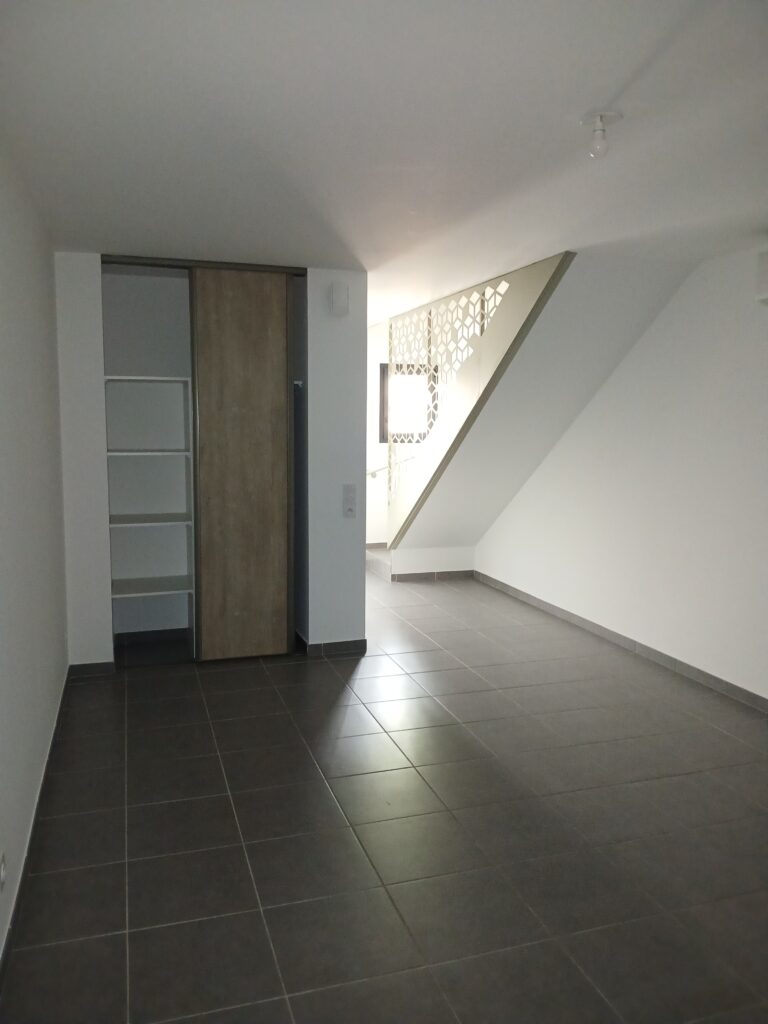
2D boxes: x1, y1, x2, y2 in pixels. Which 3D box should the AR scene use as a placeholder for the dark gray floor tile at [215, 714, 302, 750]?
[{"bbox_3d":[-0.649,1.126,3.920,0.414,0.010,0.414,-2,7,-18],"label":"dark gray floor tile"}]

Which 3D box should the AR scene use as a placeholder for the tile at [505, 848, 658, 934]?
[{"bbox_3d":[0.660,1.288,2.623,0.414,0.010,0.414,-2,7,-18],"label":"tile"}]

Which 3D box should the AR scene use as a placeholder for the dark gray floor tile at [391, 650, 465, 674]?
[{"bbox_3d":[0.287,0.986,5.021,0.412,0.012,0.404,-1,7,-18],"label":"dark gray floor tile"}]

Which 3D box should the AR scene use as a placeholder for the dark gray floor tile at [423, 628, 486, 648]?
[{"bbox_3d":[0.578,0.978,5.793,0.430,0.010,0.430,-2,7,-18],"label":"dark gray floor tile"}]

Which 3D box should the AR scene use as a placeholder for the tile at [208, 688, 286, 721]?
[{"bbox_3d":[-0.759,1.061,4.235,0.405,0.012,0.405,-2,7,-18],"label":"tile"}]

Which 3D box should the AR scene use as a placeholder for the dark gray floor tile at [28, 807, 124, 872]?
[{"bbox_3d":[-1.128,1.226,2.864,0.321,0.012,0.404,-1,7,-18],"label":"dark gray floor tile"}]

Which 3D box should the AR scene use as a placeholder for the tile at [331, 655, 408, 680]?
[{"bbox_3d":[-0.108,1.046,5.123,0.430,0.010,0.430,-2,7,-18],"label":"tile"}]

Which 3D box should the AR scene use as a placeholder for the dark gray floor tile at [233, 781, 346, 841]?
[{"bbox_3d":[-0.384,1.199,3.091,0.405,0.012,0.405,-2,7,-18],"label":"dark gray floor tile"}]

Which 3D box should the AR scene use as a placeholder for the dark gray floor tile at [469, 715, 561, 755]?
[{"bbox_3d":[0.660,1.119,3.852,0.405,0.012,0.405,-2,7,-18],"label":"dark gray floor tile"}]

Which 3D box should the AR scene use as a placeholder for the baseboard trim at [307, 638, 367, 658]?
[{"bbox_3d":[-0.317,0.928,5.244,0.403,0.085,0.012,-2,7,-18],"label":"baseboard trim"}]

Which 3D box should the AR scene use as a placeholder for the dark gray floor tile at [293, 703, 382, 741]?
[{"bbox_3d":[-0.244,1.096,3.980,0.405,0.012,0.405,-2,7,-18],"label":"dark gray floor tile"}]

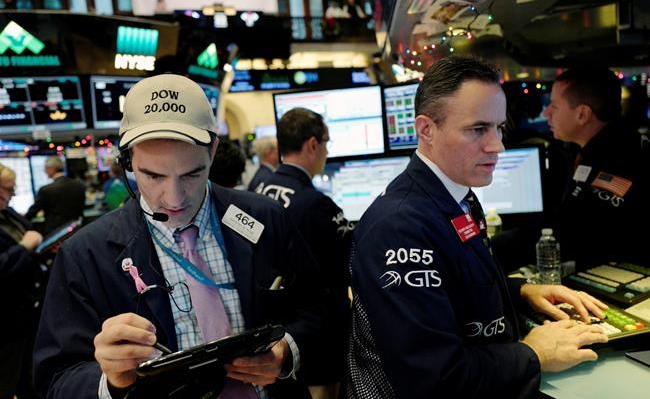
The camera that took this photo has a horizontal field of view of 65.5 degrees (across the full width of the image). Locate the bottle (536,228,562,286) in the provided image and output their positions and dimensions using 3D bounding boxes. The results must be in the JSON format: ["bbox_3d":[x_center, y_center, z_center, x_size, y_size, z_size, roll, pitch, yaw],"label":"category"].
[{"bbox_3d":[0.597,0.176,1.347,0.065,0.200,0.065,-4,4,0],"label":"bottle"}]

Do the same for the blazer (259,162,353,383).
[{"bbox_3d":[-0.059,0.264,1.800,0.570,0.780,0.400,0,6,41],"label":"blazer"}]

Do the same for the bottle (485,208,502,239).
[{"bbox_3d":[0.588,0.135,1.758,0.066,0.205,0.066,-4,4,0],"label":"bottle"}]

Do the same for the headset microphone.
[{"bbox_3d":[-0.338,-0.026,0.940,0.100,0.130,0.135,-6,25,-25],"label":"headset microphone"}]

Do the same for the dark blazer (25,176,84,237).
[{"bbox_3d":[-2.763,0.134,5.200,0.420,0.760,0.560,-1,5,28],"label":"dark blazer"}]

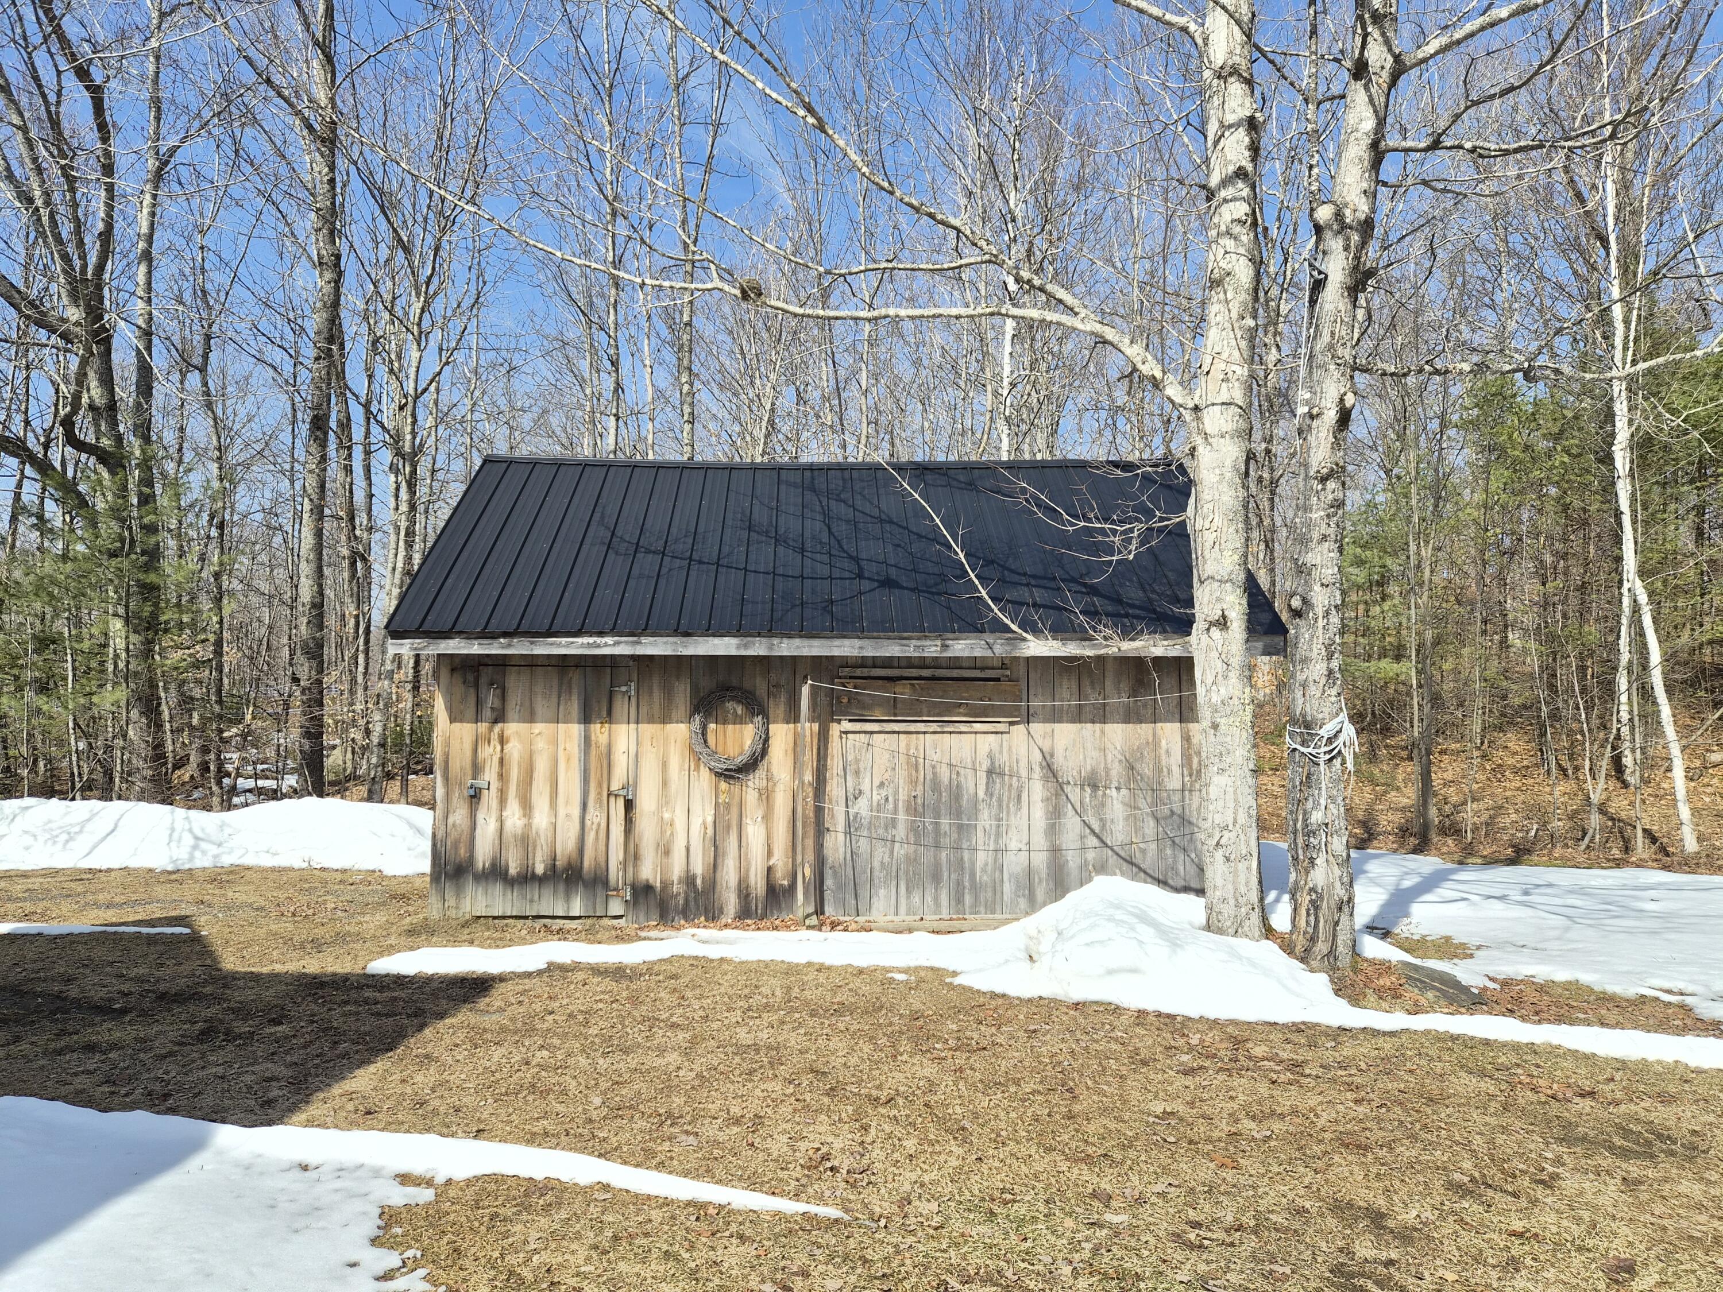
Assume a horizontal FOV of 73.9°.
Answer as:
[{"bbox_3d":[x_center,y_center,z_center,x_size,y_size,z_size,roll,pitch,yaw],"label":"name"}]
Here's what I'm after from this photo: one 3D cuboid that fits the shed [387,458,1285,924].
[{"bbox_3d":[-0.238,0.230,10.905,6.670,4.030,4.930,0,-4,-3],"label":"shed"}]

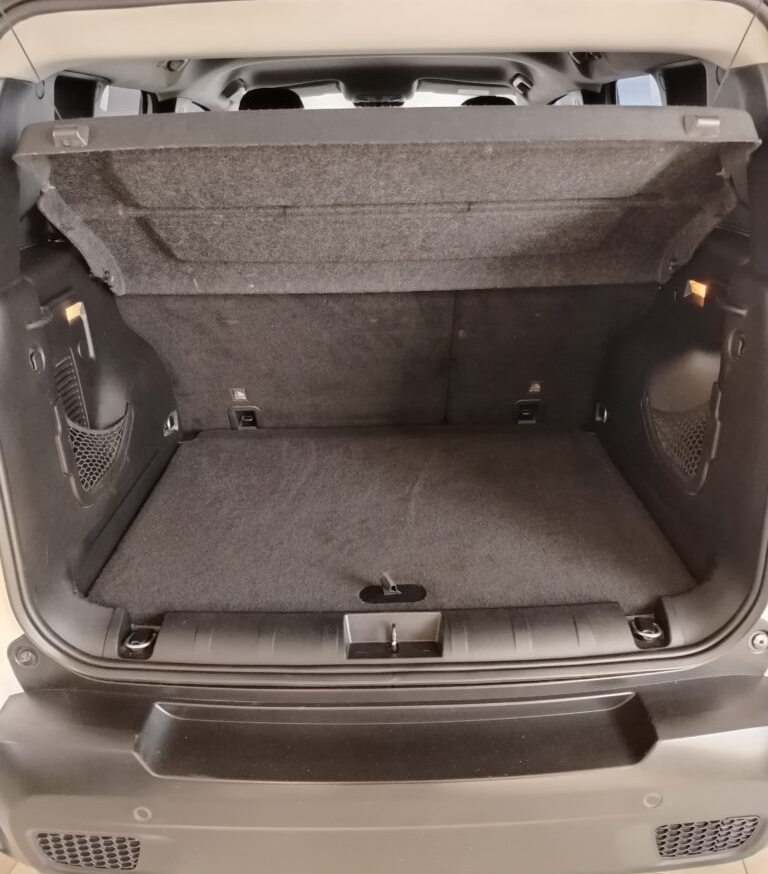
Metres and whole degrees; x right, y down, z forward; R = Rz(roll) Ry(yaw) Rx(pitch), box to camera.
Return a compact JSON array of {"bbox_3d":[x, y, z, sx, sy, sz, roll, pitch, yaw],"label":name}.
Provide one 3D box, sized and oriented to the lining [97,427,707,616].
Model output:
[{"bbox_3d":[0.011,0.142,1.418,0.983,0.040,0.714,-1,25,0],"label":"lining"}]

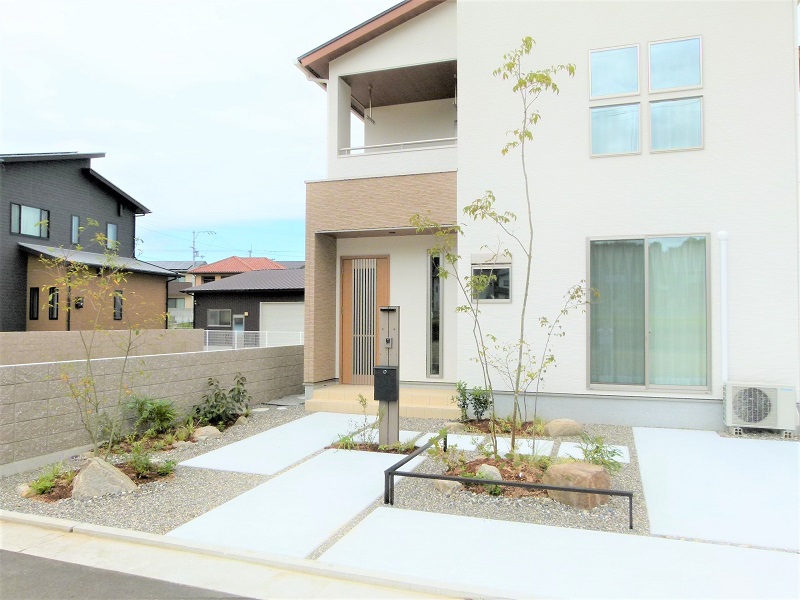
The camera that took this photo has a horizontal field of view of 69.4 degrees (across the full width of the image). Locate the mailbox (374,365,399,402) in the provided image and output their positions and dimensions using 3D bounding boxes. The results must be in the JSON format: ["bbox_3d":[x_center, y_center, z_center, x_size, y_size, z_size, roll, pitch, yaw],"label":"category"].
[{"bbox_3d":[-0.152,1.033,7.097,0.290,0.400,0.140,0,-2,18],"label":"mailbox"}]

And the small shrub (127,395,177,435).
[{"bbox_3d":[-3.262,1.503,7.584,0.660,0.520,0.560,1,-2,-23],"label":"small shrub"}]

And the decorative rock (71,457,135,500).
[{"bbox_3d":[-2.807,1.638,5.493,0.570,0.310,0.420,2,-2,-34],"label":"decorative rock"}]

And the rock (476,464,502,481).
[{"bbox_3d":[0.891,1.732,5.750,0.260,0.180,0.210,0,-2,18],"label":"rock"}]

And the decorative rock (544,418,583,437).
[{"bbox_3d":[2.263,1.739,7.966,0.510,0.210,0.390,0,-2,18],"label":"decorative rock"}]

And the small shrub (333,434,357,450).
[{"bbox_3d":[-0.658,1.722,6.981,0.280,0.190,0.250,0,-2,-5],"label":"small shrub"}]

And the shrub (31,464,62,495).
[{"bbox_3d":[-3.272,1.652,5.347,0.300,0.250,0.280,1,-2,-31],"label":"shrub"}]

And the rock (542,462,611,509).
[{"bbox_3d":[1.578,1.626,5.162,0.400,0.310,0.490,2,-3,-40],"label":"rock"}]

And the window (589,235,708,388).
[{"bbox_3d":[3.550,0.194,8.298,1.650,2.250,0.110,0,-2,18],"label":"window"}]

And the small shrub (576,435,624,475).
[{"bbox_3d":[2.015,1.589,5.811,0.450,0.440,0.420,0,-2,18],"label":"small shrub"}]

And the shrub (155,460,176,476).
[{"bbox_3d":[-2.496,1.788,6.150,0.210,0.160,0.200,0,-2,18],"label":"shrub"}]

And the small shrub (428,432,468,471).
[{"bbox_3d":[0.502,1.568,5.979,0.430,0.400,0.380,0,-2,5],"label":"small shrub"}]

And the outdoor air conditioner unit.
[{"bbox_3d":[4.681,1.411,7.551,0.790,0.600,0.300,0,-2,18],"label":"outdoor air conditioner unit"}]

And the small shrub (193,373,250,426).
[{"bbox_3d":[-2.710,1.504,8.925,0.750,0.760,0.660,0,-2,18],"label":"small shrub"}]

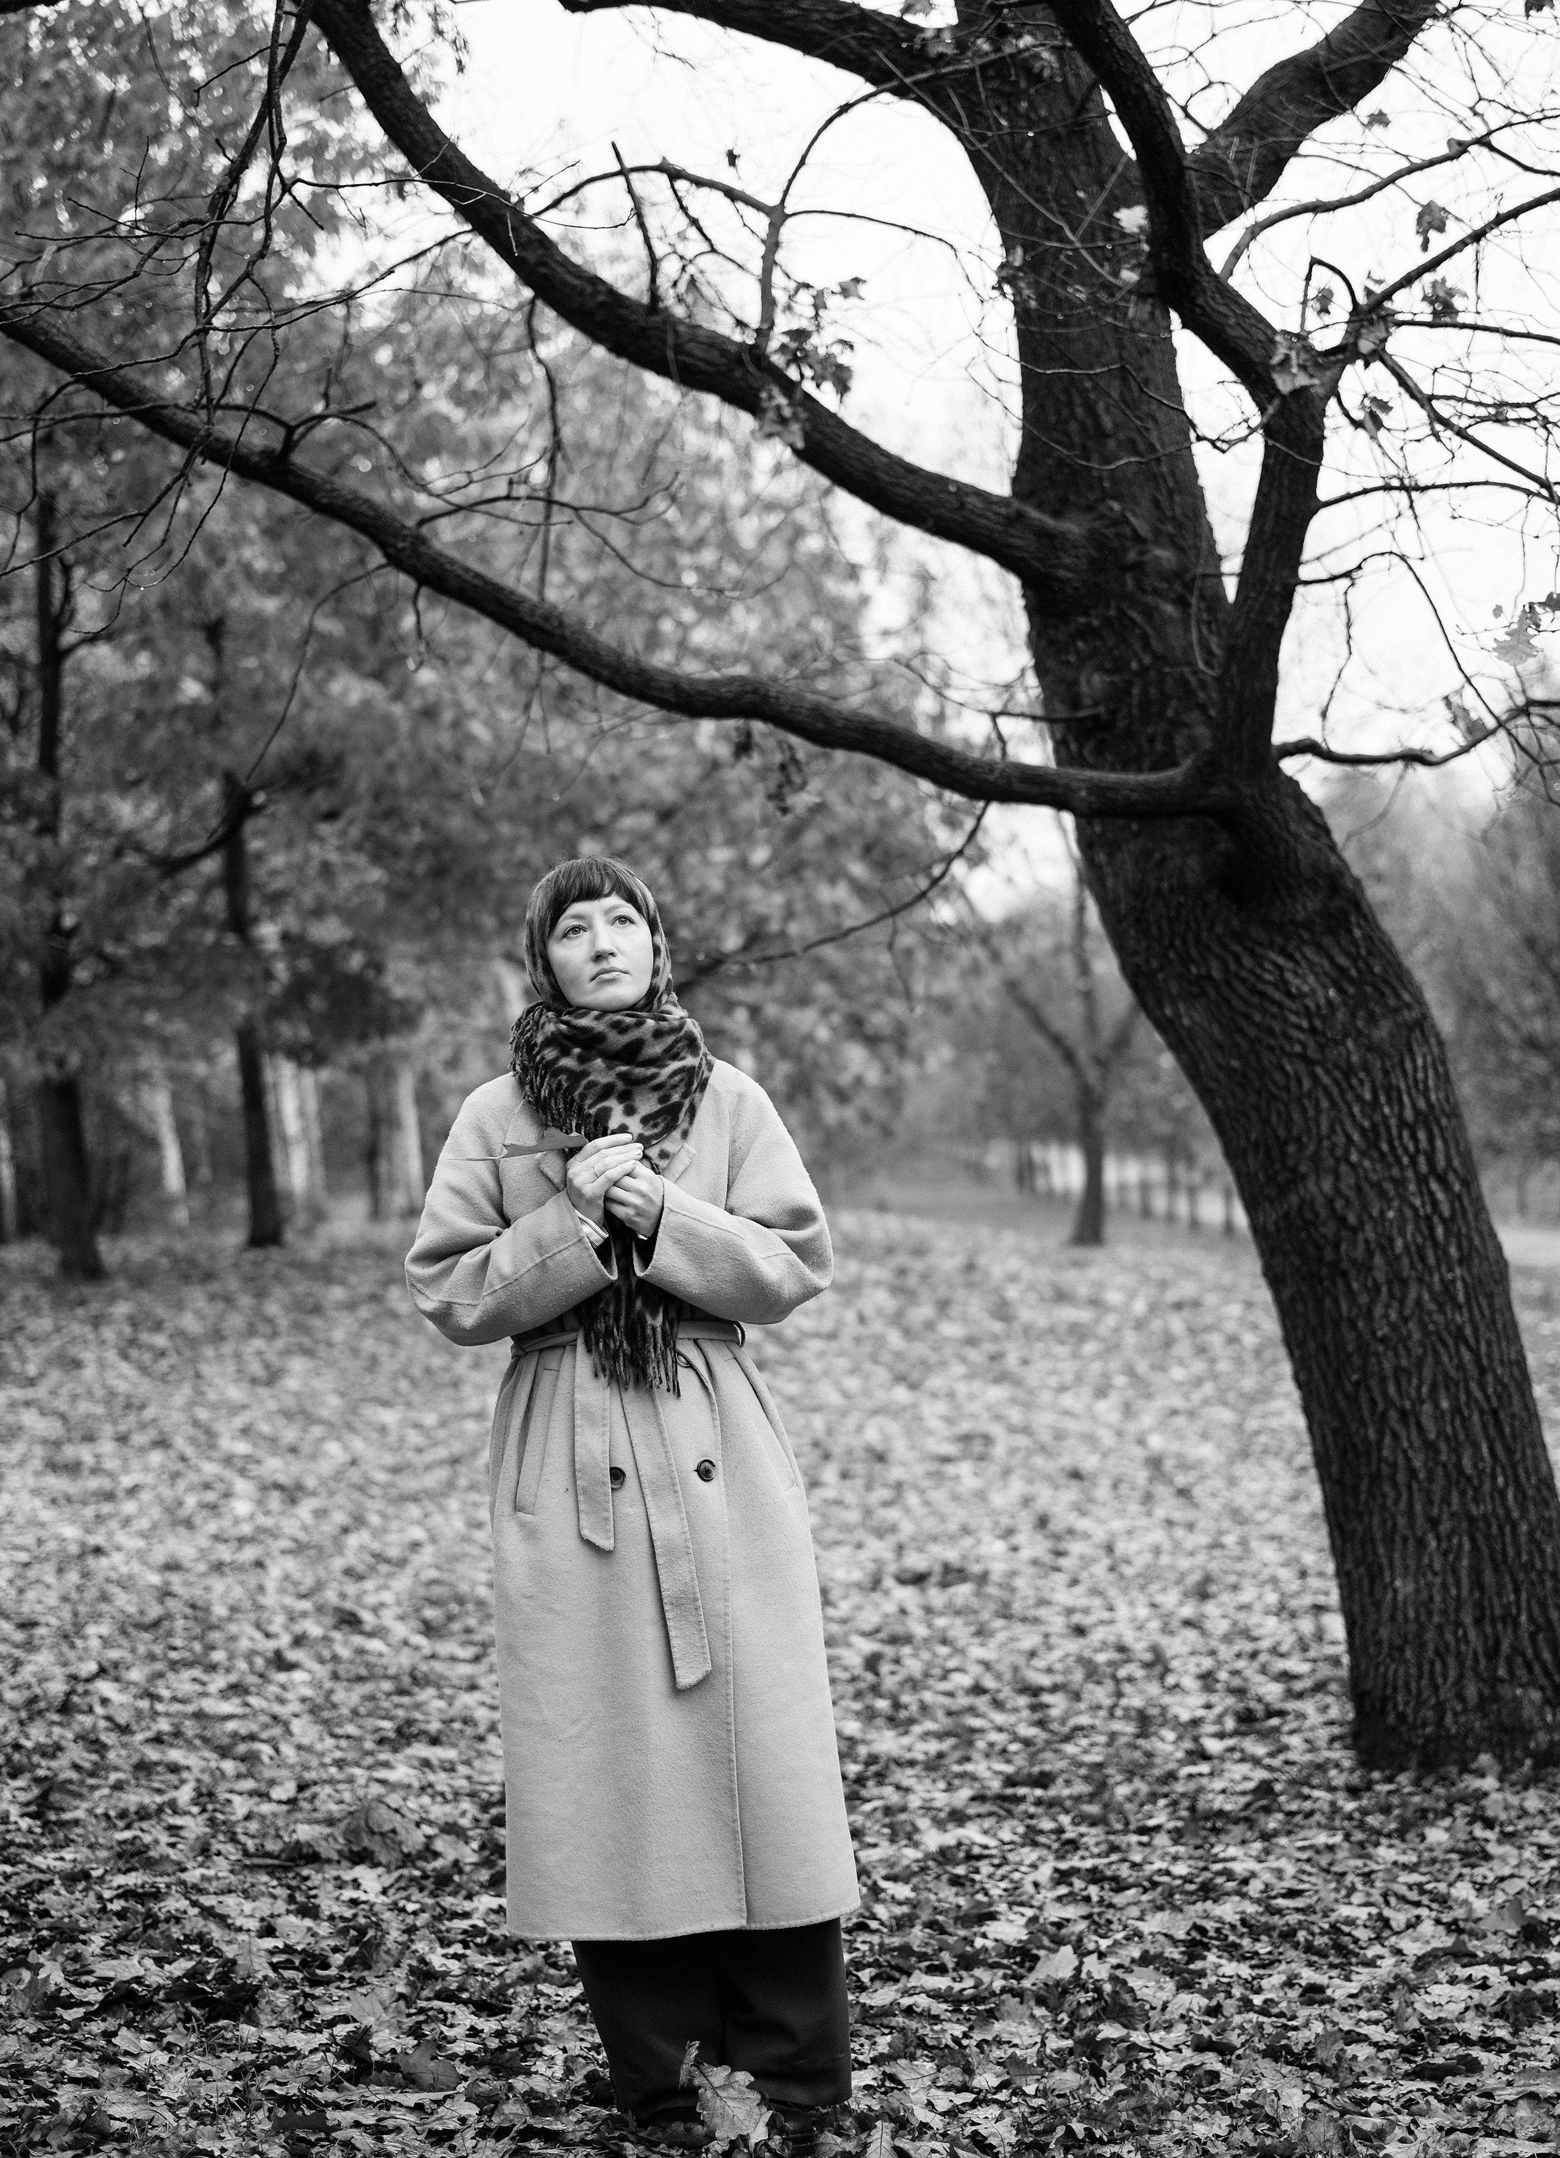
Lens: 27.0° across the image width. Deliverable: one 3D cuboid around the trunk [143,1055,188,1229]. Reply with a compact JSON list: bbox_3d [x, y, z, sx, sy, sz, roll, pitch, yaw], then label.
[{"bbox_3d":[-9.427,0.999,50.000,0.500,2.700,0.450,-3,-1,-11],"label":"trunk"}]

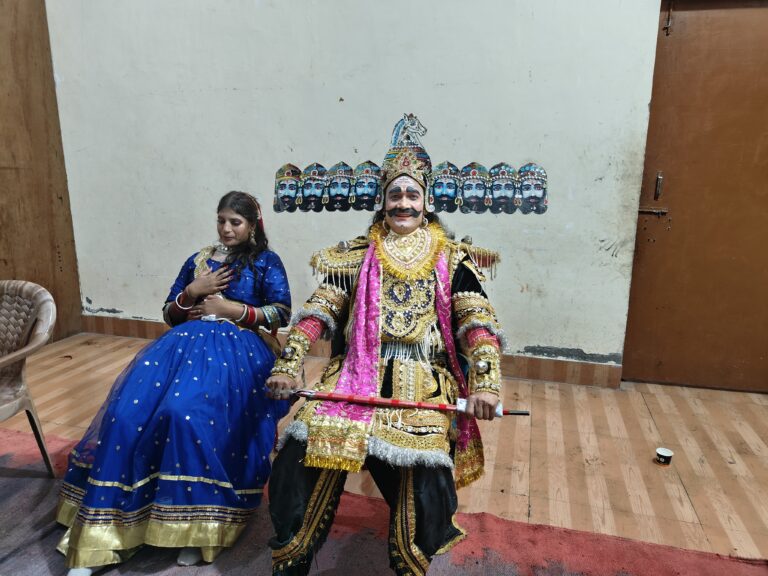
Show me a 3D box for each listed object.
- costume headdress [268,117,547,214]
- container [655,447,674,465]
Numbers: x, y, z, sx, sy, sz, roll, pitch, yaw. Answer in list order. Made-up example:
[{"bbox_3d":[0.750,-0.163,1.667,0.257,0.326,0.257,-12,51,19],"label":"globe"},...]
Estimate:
[{"bbox_3d":[0.078,-0.450,1.940,0.985,0.348,0.200,2,12,8],"label":"costume headdress"},{"bbox_3d":[1.242,0.748,2.356,0.071,0.047,0.071,0,12,0],"label":"container"}]

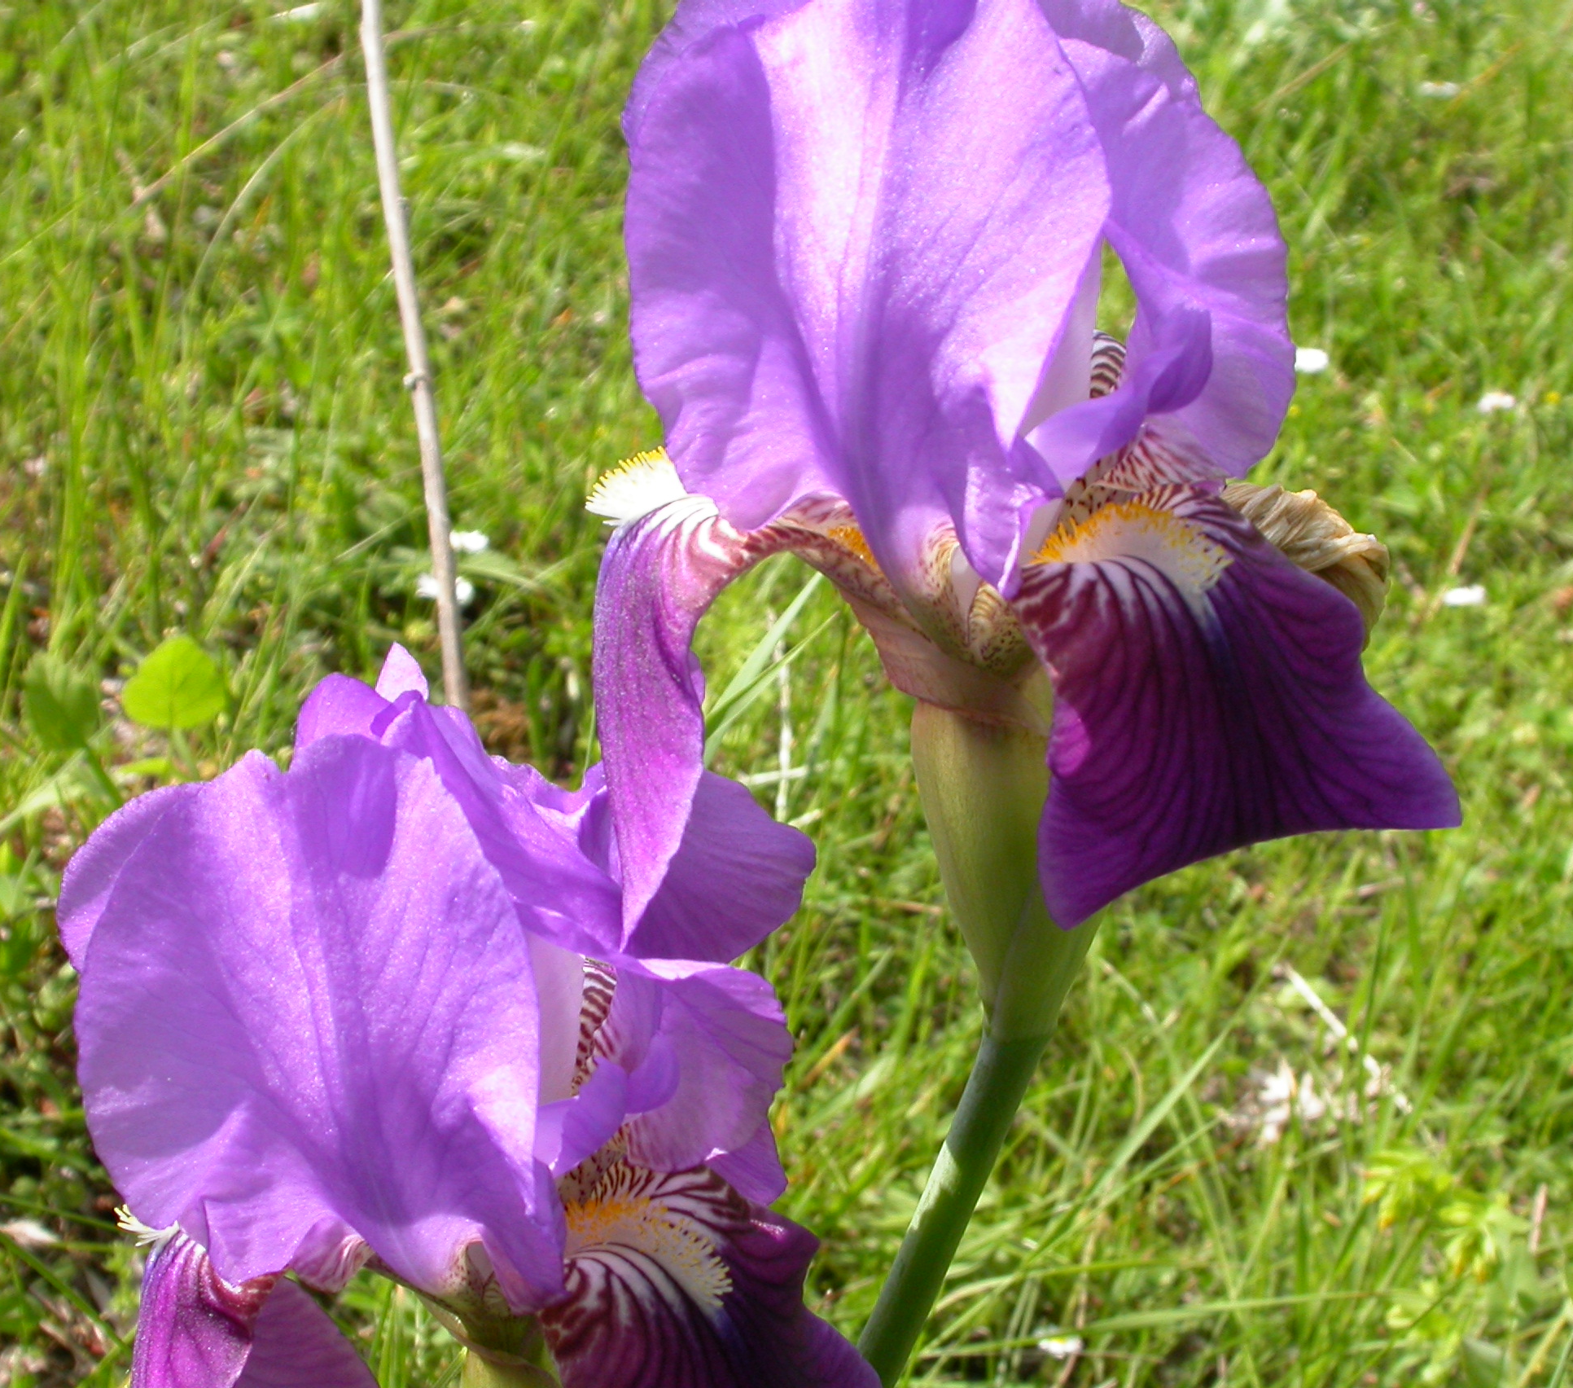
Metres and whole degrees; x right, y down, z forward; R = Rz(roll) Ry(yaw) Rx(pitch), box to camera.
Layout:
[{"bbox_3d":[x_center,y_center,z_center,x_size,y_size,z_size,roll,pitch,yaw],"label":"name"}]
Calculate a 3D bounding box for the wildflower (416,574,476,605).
[{"bbox_3d":[-0.144,-0.044,1.350,0.025,0.009,0.022,0,32,0],"label":"wildflower"}]

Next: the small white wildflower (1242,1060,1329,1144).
[{"bbox_3d":[0.169,0.137,1.080,0.029,0.019,0.026,0,32,0],"label":"small white wildflower"}]

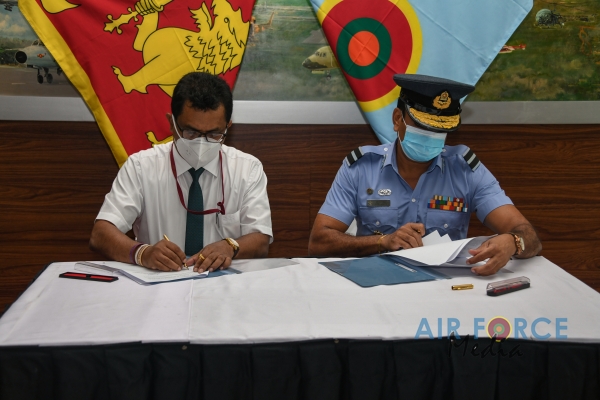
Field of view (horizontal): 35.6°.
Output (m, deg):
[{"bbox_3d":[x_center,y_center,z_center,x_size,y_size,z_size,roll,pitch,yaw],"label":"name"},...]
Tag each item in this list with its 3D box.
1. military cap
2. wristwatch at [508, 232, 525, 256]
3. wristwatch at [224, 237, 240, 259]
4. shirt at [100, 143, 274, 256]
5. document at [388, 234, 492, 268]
[{"bbox_3d":[0.401,-0.292,2.800,0.250,0.135,0.275,6,22,-16],"label":"military cap"},{"bbox_3d":[0.629,0.131,2.710,0.052,0.062,0.038,-16,0,18],"label":"wristwatch"},{"bbox_3d":[-0.196,0.138,2.700,0.062,0.052,0.038,40,19,0],"label":"wristwatch"},{"bbox_3d":[-0.350,0.051,2.900,0.520,0.470,0.320,0,9,0],"label":"shirt"},{"bbox_3d":[0.401,0.153,2.700,0.230,0.070,0.280,-3,9,-21],"label":"document"}]

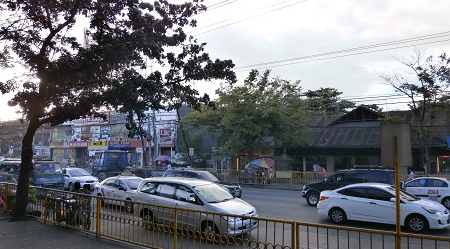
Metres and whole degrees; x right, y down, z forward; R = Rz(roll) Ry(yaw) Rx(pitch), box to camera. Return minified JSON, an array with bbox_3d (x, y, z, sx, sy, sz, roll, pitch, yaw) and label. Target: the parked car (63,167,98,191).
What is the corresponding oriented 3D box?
[{"bbox_3d":[-10.607,3.763,23.764,4.350,1.480,1.710,-4,-6,39],"label":"parked car"}]

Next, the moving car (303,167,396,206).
[{"bbox_3d":[6.165,3.080,16.408,4.750,1.820,1.820,-3,-6,38],"label":"moving car"}]

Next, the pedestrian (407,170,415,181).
[{"bbox_3d":[11.337,3.562,20.534,0.380,1.520,0.500,-3,-6,38],"label":"pedestrian"}]

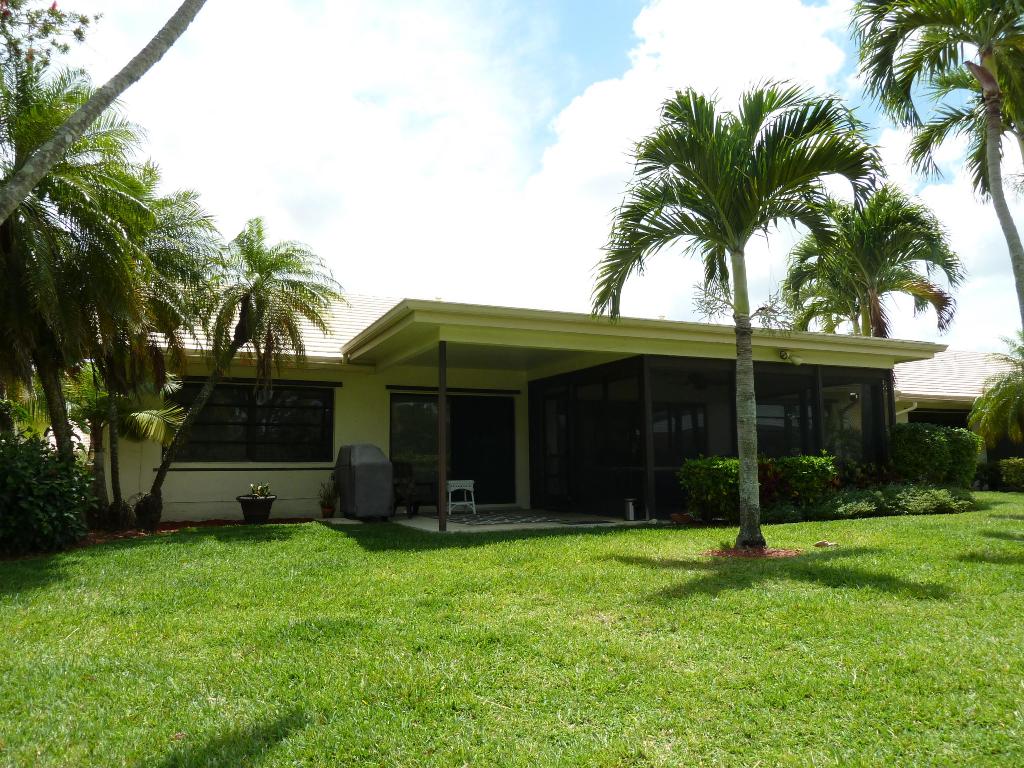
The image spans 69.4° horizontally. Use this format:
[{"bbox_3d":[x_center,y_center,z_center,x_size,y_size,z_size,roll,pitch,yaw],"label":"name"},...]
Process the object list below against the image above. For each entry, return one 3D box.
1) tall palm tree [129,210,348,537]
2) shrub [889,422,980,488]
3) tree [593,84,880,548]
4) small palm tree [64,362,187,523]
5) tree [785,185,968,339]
[{"bbox_3d":[-4.131,-0.238,11.114,3.211,4.710,2.100,-1,-6,0],"label":"tall palm tree"},{"bbox_3d":[8.263,1.541,14.355,1.600,1.569,1.000,2,-7,-24],"label":"shrub"},{"bbox_3d":[2.487,-0.778,8.031,3.100,5.000,2.900,-1,-6,0],"label":"tree"},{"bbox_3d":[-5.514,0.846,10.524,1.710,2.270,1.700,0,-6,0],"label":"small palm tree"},{"bbox_3d":[7.725,-0.932,15.592,3.790,6.797,3.400,-1,-6,0],"label":"tree"}]

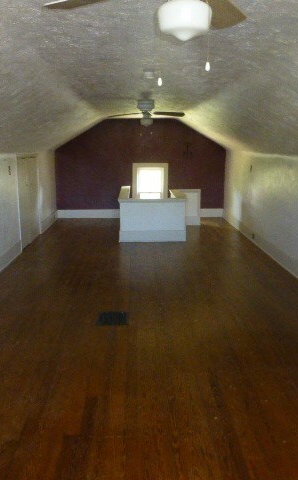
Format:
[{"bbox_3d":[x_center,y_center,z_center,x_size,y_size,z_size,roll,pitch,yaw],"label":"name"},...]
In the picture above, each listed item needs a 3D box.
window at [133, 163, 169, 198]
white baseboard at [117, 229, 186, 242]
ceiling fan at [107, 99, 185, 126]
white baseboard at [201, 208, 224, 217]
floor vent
[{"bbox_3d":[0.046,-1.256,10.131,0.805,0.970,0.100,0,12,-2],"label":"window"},{"bbox_3d":[0.072,-0.060,7.633,1.155,0.190,0.025,0,12,-2],"label":"white baseboard"},{"bbox_3d":[-0.034,-1.736,6.098,1.080,0.370,1.080,0,12,-2],"label":"ceiling fan"},{"bbox_3d":[1.445,-0.613,10.318,0.605,0.195,0.025,0,12,-2],"label":"white baseboard"},{"bbox_3d":[-0.338,0.742,4.185,0.280,0.020,0.340,0,12,-2],"label":"floor vent"}]

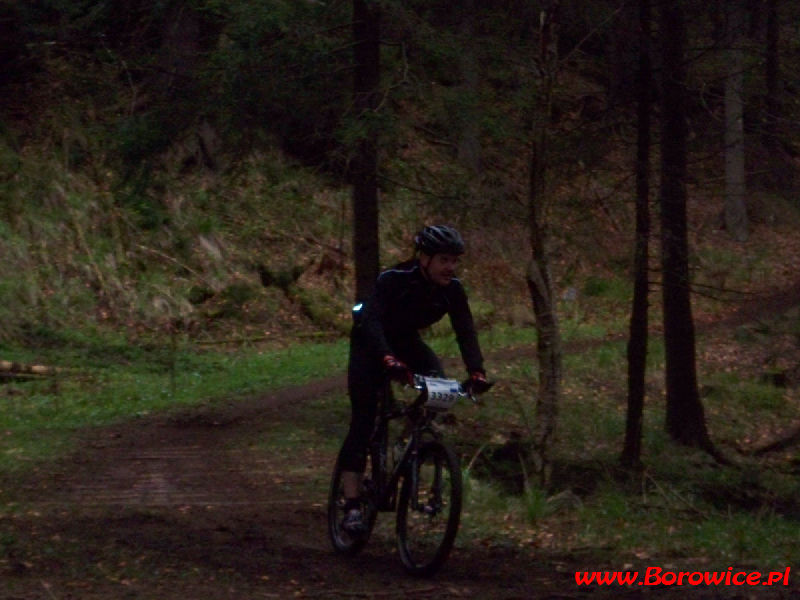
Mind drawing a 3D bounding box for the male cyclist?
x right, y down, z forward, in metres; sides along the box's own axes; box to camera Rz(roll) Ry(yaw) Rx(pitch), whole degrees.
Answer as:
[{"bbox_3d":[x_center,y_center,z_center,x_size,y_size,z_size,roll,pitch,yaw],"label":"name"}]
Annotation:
[{"bbox_3d":[0.030,0.410,13.920,0.610,1.590,0.840,3,-1,-23],"label":"male cyclist"}]

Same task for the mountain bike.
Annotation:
[{"bbox_3d":[-0.030,0.870,13.950,0.620,1.030,1.720,5,-2,-22],"label":"mountain bike"}]

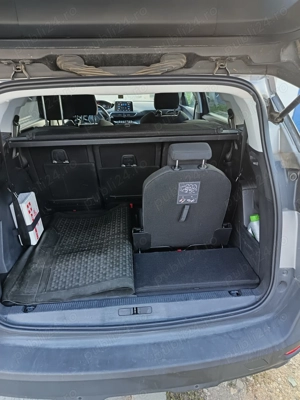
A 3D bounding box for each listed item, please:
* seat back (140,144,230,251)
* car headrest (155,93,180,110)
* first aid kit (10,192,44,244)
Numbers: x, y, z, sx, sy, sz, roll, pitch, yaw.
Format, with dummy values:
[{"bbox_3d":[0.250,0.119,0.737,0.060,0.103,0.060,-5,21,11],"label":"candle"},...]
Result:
[{"bbox_3d":[0.177,-0.013,1.366,0.408,0.600,0.140,-3,36,-4],"label":"seat back"},{"bbox_3d":[0.162,-1.003,2.762,0.250,0.195,0.110,-3,36,-4],"label":"car headrest"},{"bbox_3d":[-0.661,0.099,1.503,0.058,0.243,0.161,-1,25,6],"label":"first aid kit"}]

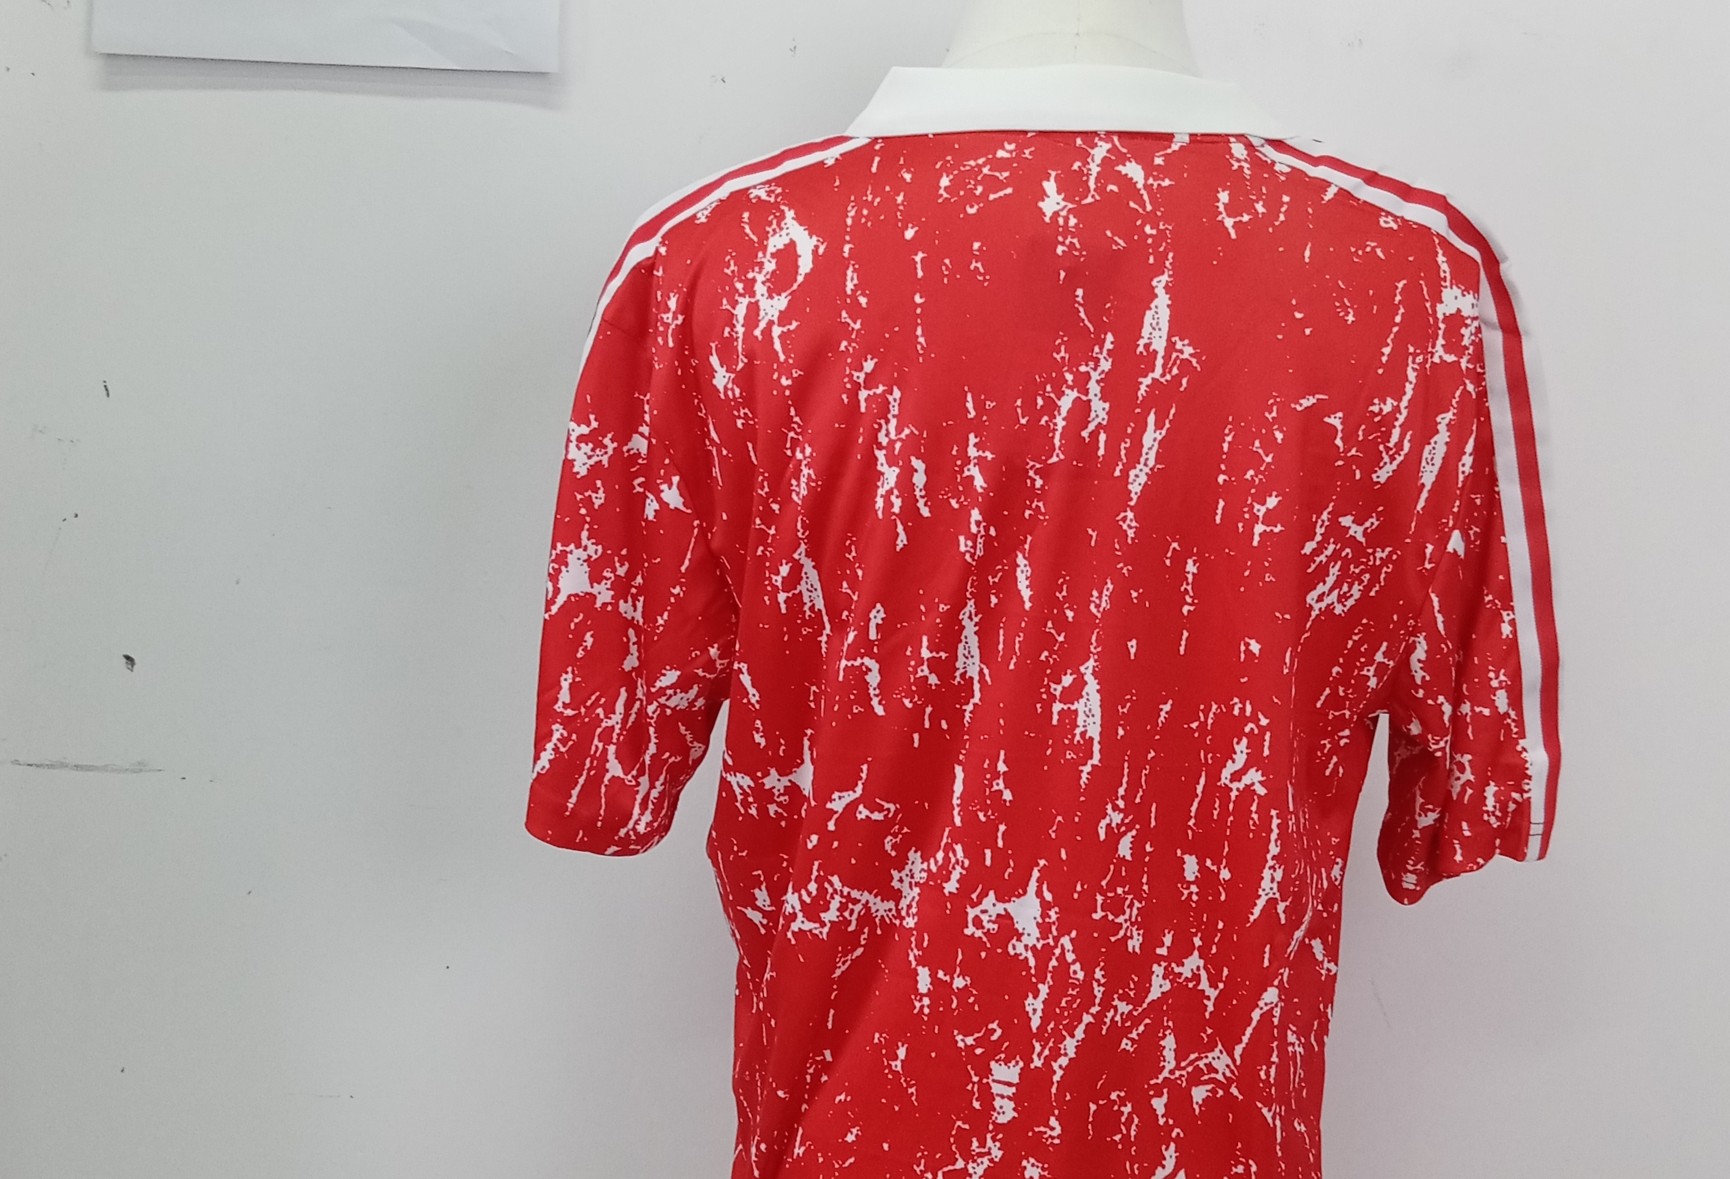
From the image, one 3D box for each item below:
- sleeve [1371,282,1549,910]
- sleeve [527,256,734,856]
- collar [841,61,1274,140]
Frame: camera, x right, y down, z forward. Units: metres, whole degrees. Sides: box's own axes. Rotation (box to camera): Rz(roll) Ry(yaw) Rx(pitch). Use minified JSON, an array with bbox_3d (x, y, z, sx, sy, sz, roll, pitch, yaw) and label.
[{"bbox_3d":[0.293,0.007,0.845,0.094,0.285,0.145,-1,4,7],"label":"sleeve"},{"bbox_3d":[-0.116,-0.016,0.870,0.100,0.285,0.145,7,4,7],"label":"sleeve"},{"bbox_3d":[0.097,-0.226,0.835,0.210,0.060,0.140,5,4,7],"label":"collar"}]

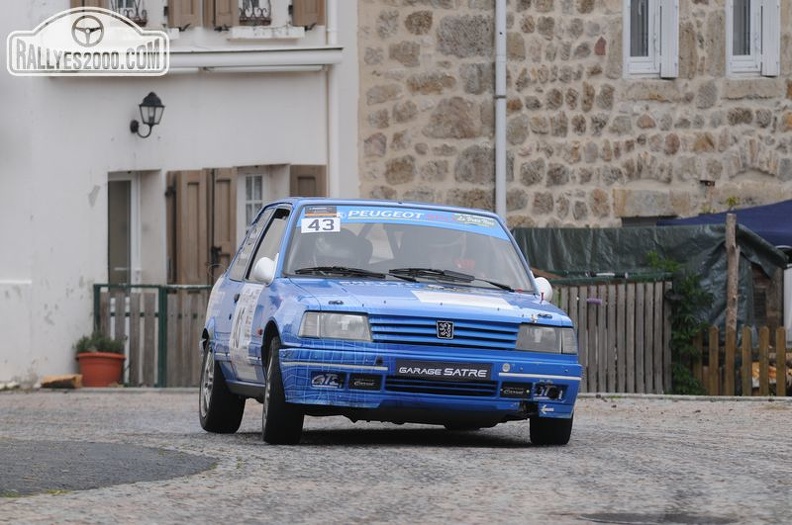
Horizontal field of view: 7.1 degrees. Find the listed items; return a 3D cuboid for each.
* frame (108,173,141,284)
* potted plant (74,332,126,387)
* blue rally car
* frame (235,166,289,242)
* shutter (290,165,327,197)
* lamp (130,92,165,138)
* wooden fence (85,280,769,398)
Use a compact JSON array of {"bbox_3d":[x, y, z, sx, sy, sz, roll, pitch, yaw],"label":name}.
[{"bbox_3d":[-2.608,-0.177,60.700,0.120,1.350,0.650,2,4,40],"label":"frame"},{"bbox_3d":[-2.737,0.899,59.400,0.470,0.500,0.470,0,3,0],"label":"potted plant"},{"bbox_3d":[-0.070,0.300,35.400,1.660,1.340,4.050,2,0,-10],"label":"blue rally car"},{"bbox_3d":[-1.324,-0.281,62.200,0.120,1.300,0.850,2,4,40],"label":"frame"},{"bbox_3d":[-0.867,-0.260,62.800,0.050,1.400,0.520,2,4,42],"label":"shutter"},{"bbox_3d":[-2.341,-1.385,60.400,0.310,0.430,0.210,2,4,40],"label":"lamp"},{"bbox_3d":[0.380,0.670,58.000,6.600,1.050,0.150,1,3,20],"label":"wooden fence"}]

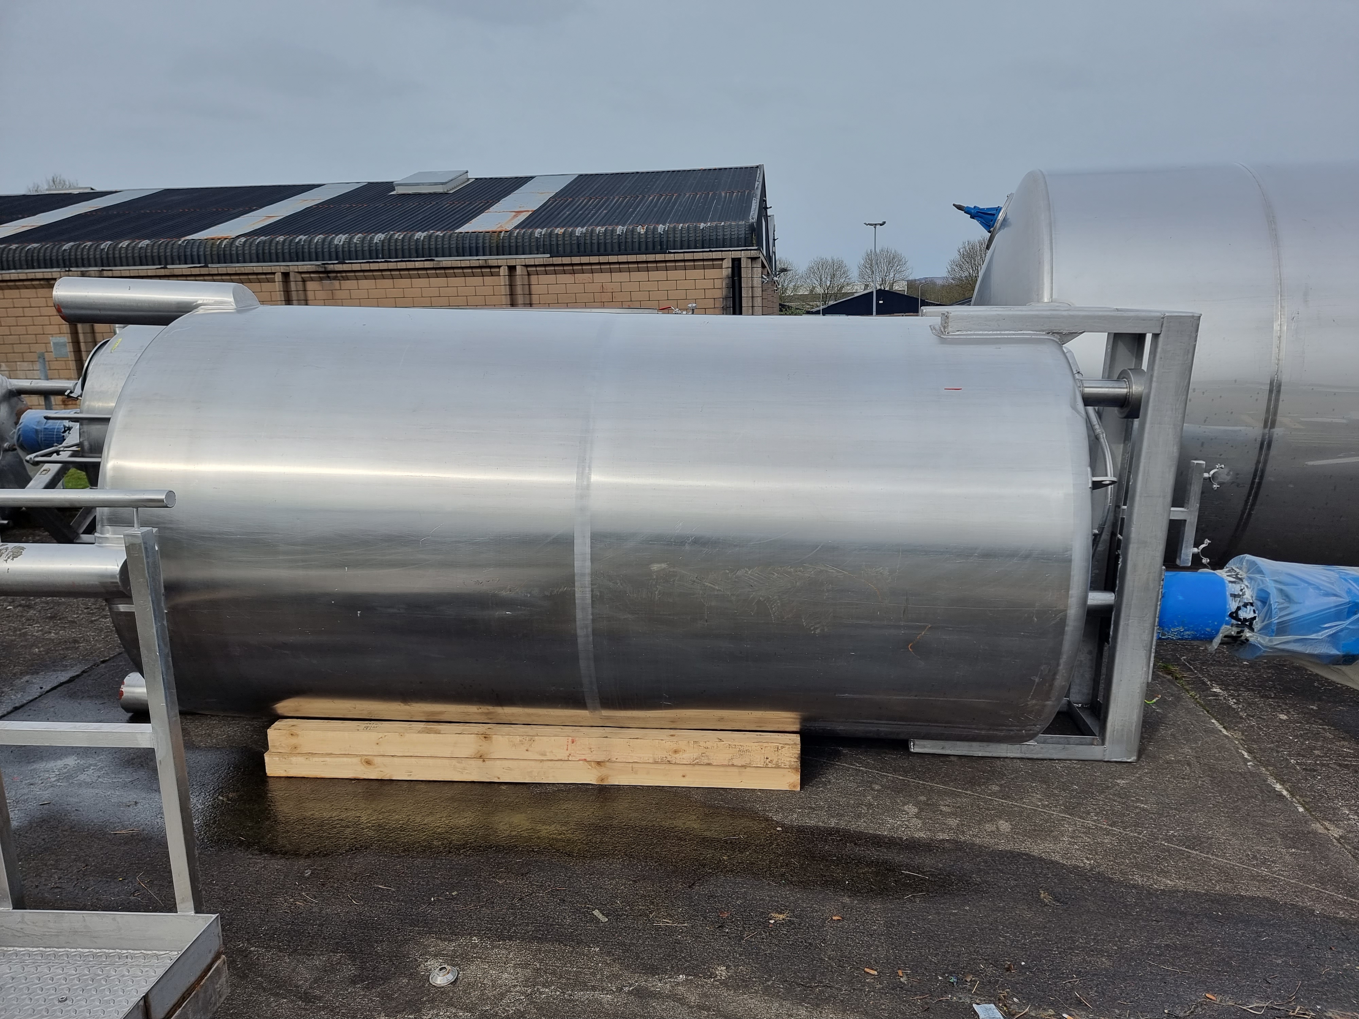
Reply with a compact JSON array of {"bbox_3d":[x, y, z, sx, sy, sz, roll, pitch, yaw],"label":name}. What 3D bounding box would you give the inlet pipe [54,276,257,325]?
[{"bbox_3d":[-1.968,-0.792,3.596,0.760,0.170,0.170,1,12,3],"label":"inlet pipe"}]

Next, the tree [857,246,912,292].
[{"bbox_3d":[28.148,-30.304,129.590,7.600,11.540,7.400,1,12,12],"label":"tree"}]

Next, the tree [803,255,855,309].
[{"bbox_3d":[20.547,-29.520,129.716,7.000,10.330,7.000,0,12,9],"label":"tree"}]

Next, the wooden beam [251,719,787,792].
[{"bbox_3d":[-0.565,0.913,3.516,2.020,0.180,0.110,0,12,6],"label":"wooden beam"}]

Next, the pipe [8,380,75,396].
[{"bbox_3d":[-5.954,-1.140,8.800,0.660,0.142,0.142,-1,12,4],"label":"pipe"}]

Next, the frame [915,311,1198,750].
[{"bbox_3d":[1.333,0.087,3.582,0.860,1.650,0.430,1,12,3],"label":"frame"}]

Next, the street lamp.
[{"bbox_3d":[16.492,-19.374,79.589,1.850,9.550,0.500,1,12,11],"label":"street lamp"}]

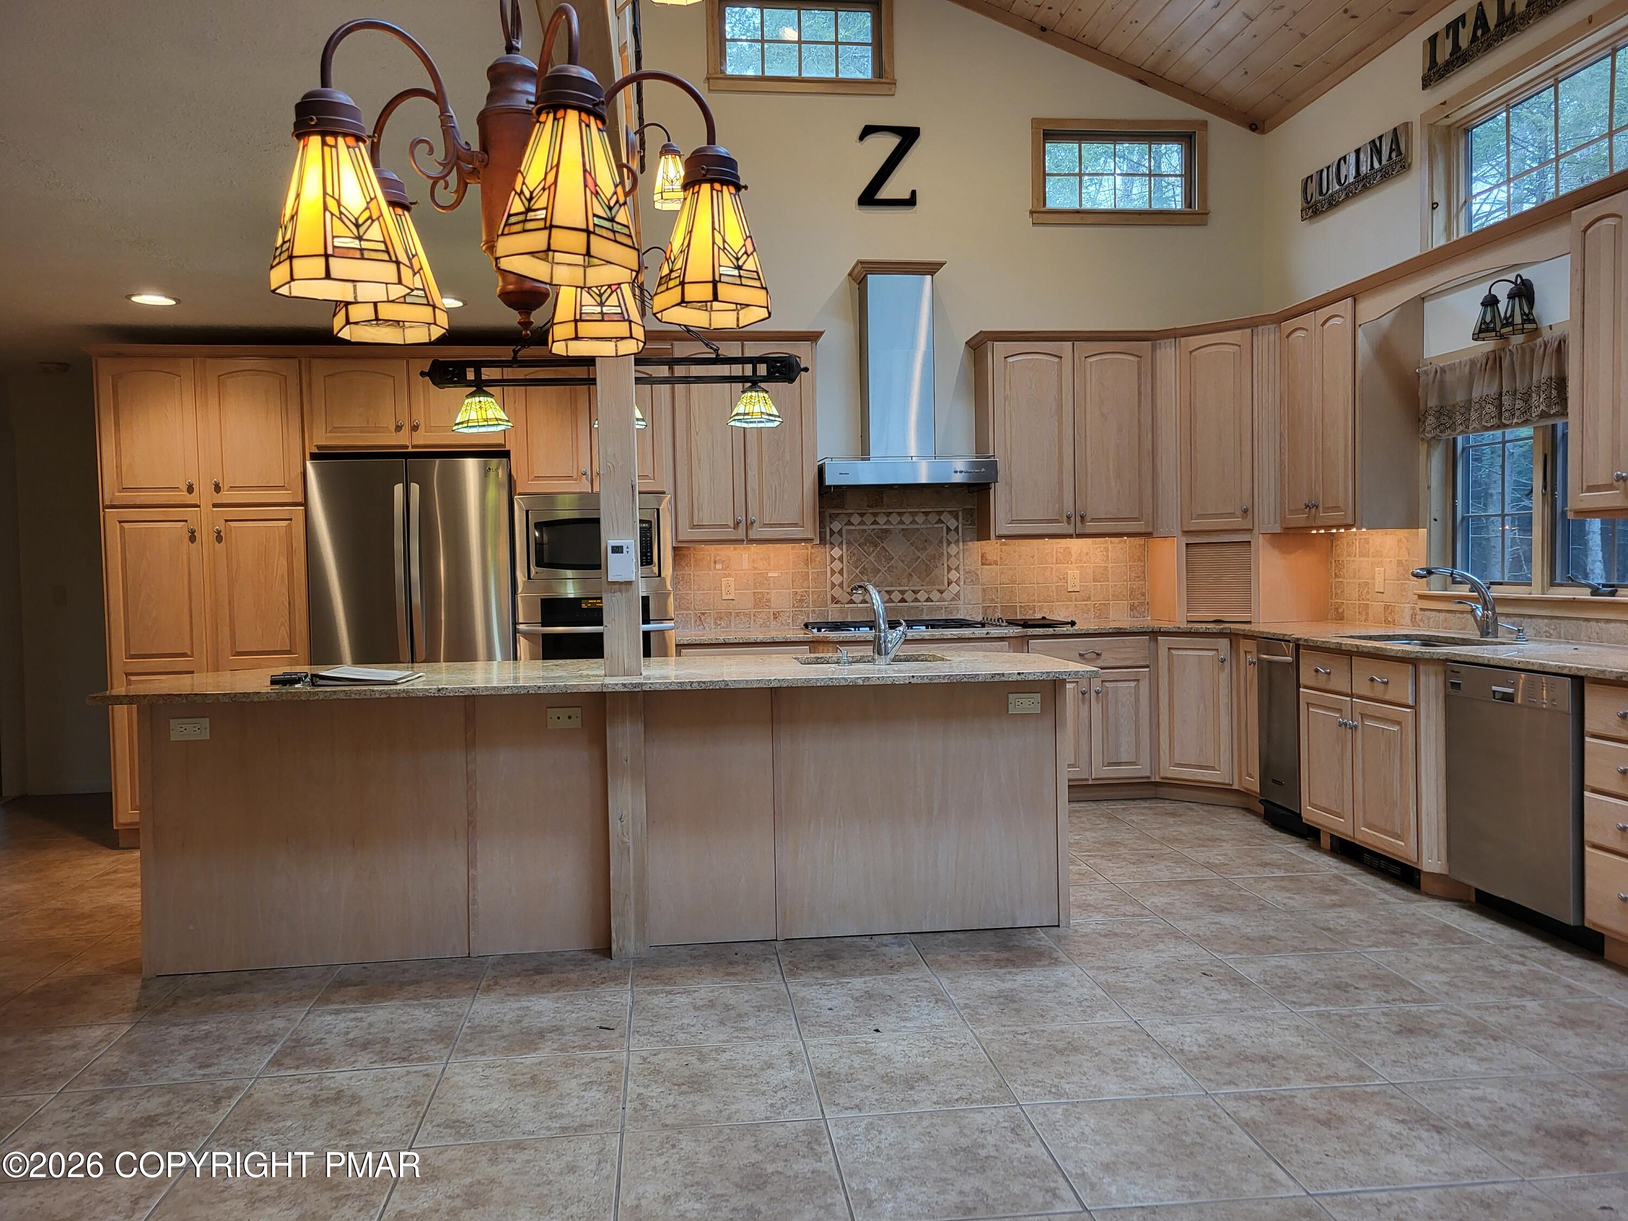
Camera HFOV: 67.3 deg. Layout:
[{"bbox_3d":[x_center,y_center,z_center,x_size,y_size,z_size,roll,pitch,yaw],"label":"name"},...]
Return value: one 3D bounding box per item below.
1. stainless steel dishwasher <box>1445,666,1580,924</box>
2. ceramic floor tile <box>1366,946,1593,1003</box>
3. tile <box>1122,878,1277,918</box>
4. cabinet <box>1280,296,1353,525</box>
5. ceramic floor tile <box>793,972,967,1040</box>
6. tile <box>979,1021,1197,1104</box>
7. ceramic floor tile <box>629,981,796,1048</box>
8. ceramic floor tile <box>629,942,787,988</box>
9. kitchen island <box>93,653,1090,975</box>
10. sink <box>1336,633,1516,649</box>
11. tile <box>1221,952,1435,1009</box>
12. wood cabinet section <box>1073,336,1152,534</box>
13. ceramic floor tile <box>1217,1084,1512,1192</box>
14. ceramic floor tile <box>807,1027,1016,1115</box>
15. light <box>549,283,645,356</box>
[{"bbox_3d":[2.656,0.595,4.198,0.590,0.790,0.600,-1,2,-7],"label":"stainless steel dishwasher"},{"bbox_3d":[1.989,1.097,3.685,0.457,0.010,0.457,-1,2,-7],"label":"ceramic floor tile"},{"bbox_3d":[1.420,1.068,4.529,0.453,0.010,0.453,-1,2,-7],"label":"tile"},{"bbox_3d":[2.604,-0.928,5.932,0.340,1.040,0.650,-1,2,-7],"label":"cabinet"},{"bbox_3d":[0.172,1.140,3.507,0.457,0.010,0.457,-1,2,-7],"label":"ceramic floor tile"},{"bbox_3d":[0.680,1.141,3.087,0.457,0.010,0.457,-1,2,-7],"label":"tile"},{"bbox_3d":[-0.285,1.148,3.454,0.457,0.010,0.457,-1,2,-7],"label":"ceramic floor tile"},{"bbox_3d":[-0.338,1.126,3.897,0.457,0.010,0.457,-1,2,-7],"label":"ceramic floor tile"},{"bbox_3d":[-0.682,0.668,4.469,3.260,0.905,0.930,-1,2,-7],"label":"kitchen island"},{"bbox_3d":[2.371,0.215,4.763,0.430,0.190,0.700,-1,2,-7],"label":"sink"},{"bbox_3d":[1.529,1.102,3.626,0.453,0.010,0.453,-1,2,-7],"label":"tile"},{"bbox_3d":[1.579,-0.916,6.682,0.431,1.035,0.325,-1,2,-7],"label":"wood cabinet section"},{"bbox_3d":[1.181,1.145,2.666,0.453,0.010,0.453,-1,2,-7],"label":"ceramic floor tile"},{"bbox_3d":[0.224,1.145,3.020,0.453,0.010,0.453,-1,2,-7],"label":"ceramic floor tile"},{"bbox_3d":[-0.288,-0.433,1.627,0.128,0.165,0.128,-1,2,-7],"label":"light"}]

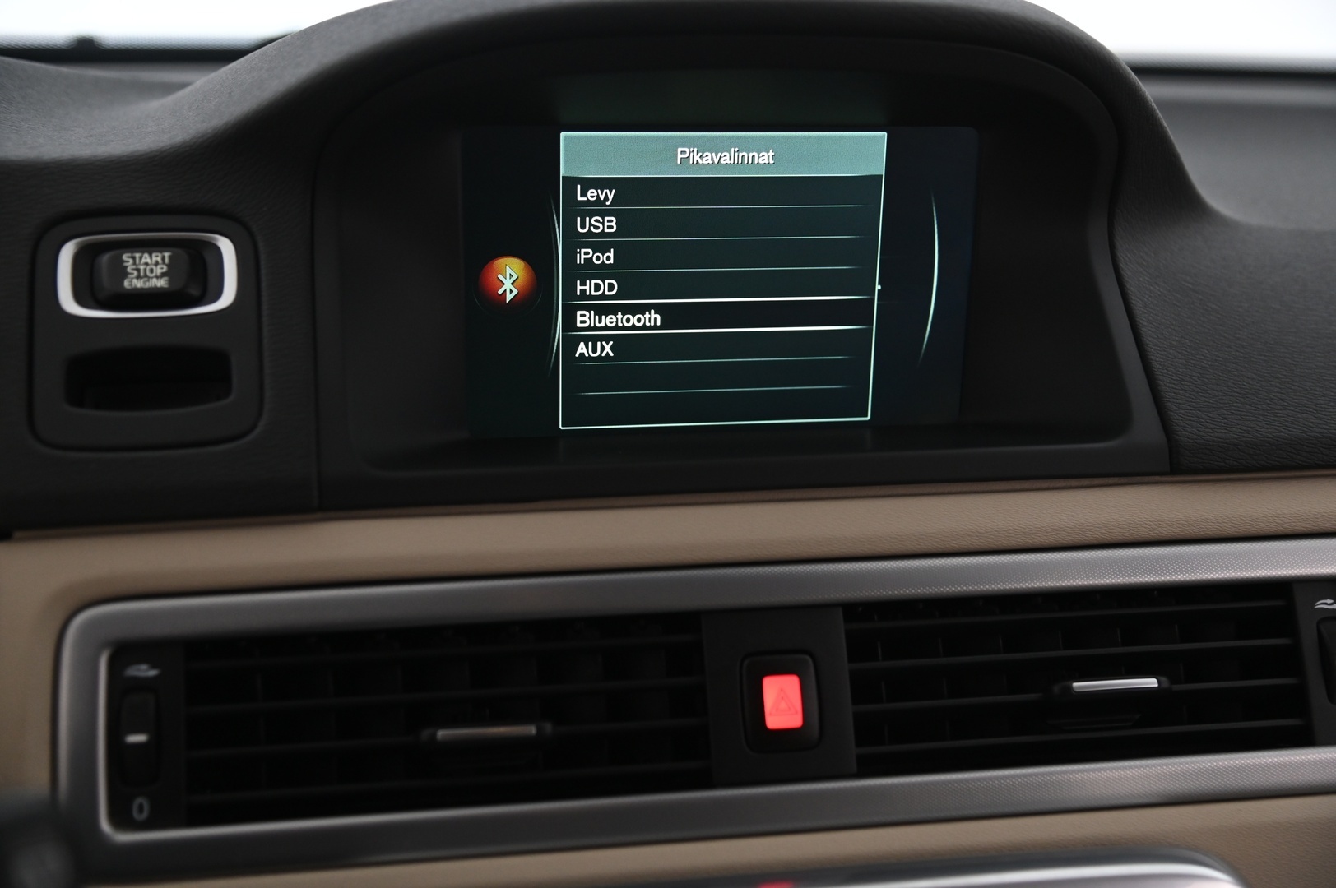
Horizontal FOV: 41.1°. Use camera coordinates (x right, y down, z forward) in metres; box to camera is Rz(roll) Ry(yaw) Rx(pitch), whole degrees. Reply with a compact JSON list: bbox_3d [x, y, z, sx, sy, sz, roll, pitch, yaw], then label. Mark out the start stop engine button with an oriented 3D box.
[{"bbox_3d":[-0.140,-0.045,0.481,0.030,0.007,0.017,-3,64,-12],"label":"start stop engine button"}]

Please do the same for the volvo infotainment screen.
[{"bbox_3d":[0.016,-0.049,0.531,0.153,0.092,0.012,-2,18,-10],"label":"volvo infotainment screen"}]

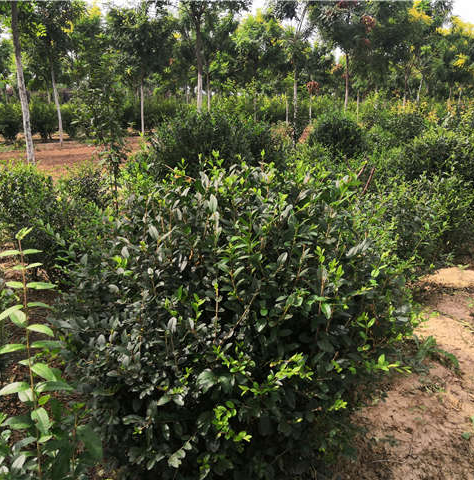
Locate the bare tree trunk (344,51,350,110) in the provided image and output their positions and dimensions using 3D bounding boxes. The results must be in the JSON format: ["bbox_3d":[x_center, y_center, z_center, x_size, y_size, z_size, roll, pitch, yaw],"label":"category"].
[{"bbox_3d":[4.116,-5.302,18.766,0.140,3.280,0.140,3,16,11],"label":"bare tree trunk"}]

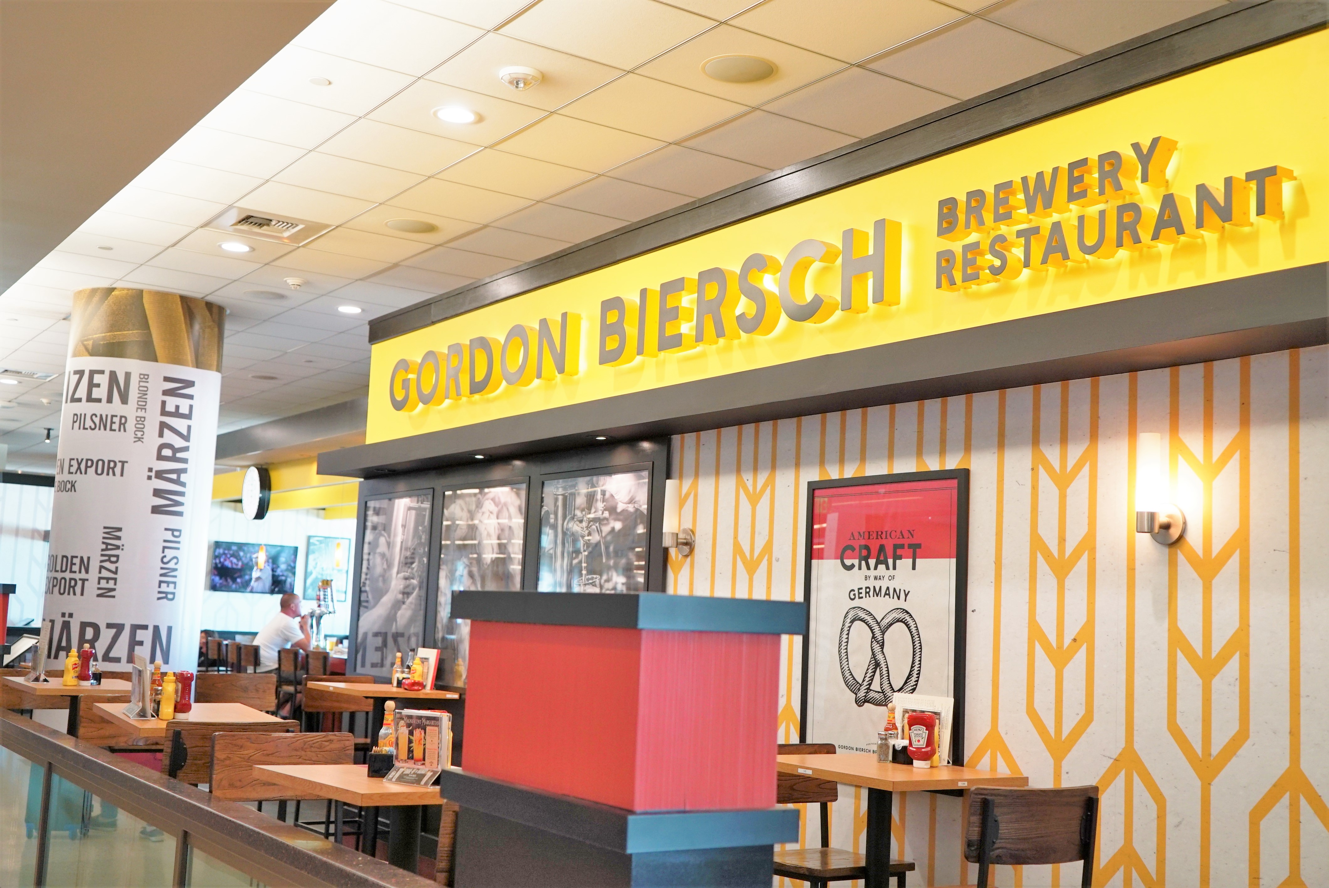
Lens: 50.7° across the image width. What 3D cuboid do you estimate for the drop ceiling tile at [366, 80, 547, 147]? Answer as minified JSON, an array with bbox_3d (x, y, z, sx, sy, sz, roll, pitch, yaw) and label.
[{"bbox_3d":[-0.898,-1.425,6.049,0.605,0.025,0.605,7,-8,-34],"label":"drop ceiling tile"}]

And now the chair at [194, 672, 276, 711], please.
[{"bbox_3d":[-2.334,1.836,7.737,0.460,1.093,0.500,7,-8,-34],"label":"chair"}]

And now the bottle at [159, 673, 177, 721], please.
[{"bbox_3d":[-1.922,0.976,5.447,0.060,0.176,0.055,5,-7,-19],"label":"bottle"}]

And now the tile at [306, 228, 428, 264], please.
[{"bbox_3d":[-1.765,-1.190,8.380,0.603,0.020,0.603,7,-8,-34],"label":"tile"}]

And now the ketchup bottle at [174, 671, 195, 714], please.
[{"bbox_3d":[-1.821,0.950,5.320,0.060,0.175,0.088,7,-8,-34],"label":"ketchup bottle"}]

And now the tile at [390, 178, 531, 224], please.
[{"bbox_3d":[-1.080,-1.274,7.375,0.603,0.020,0.603,7,-8,-34],"label":"tile"}]

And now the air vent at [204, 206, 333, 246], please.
[{"bbox_3d":[-2.268,-1.261,8.036,0.605,0.040,0.605,7,-8,-34],"label":"air vent"}]

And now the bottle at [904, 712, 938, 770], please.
[{"bbox_3d":[0.904,1.036,4.908,0.095,0.184,0.060,-1,-7,25],"label":"bottle"}]

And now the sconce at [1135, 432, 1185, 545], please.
[{"bbox_3d":[1.528,0.141,4.355,0.146,0.339,0.128,7,-8,-34],"label":"sconce"}]

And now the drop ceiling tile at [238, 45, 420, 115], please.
[{"bbox_3d":[-1.403,-1.482,5.694,0.603,0.020,0.603,7,-8,-34],"label":"drop ceiling tile"}]

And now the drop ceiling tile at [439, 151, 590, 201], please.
[{"bbox_3d":[-0.740,-1.321,6.891,0.605,0.025,0.605,7,-8,-34],"label":"drop ceiling tile"}]

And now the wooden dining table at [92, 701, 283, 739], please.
[{"bbox_3d":[-1.910,1.618,5.579,0.610,1.067,1.080,6,-8,-30],"label":"wooden dining table"}]

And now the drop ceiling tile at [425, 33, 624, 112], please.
[{"bbox_3d":[-0.557,-1.463,5.529,0.603,0.020,0.603,7,-8,-34],"label":"drop ceiling tile"}]

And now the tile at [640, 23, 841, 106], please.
[{"bbox_3d":[0.294,-1.442,5.357,0.605,0.020,0.605,7,-8,-34],"label":"tile"}]

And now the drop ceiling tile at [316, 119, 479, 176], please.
[{"bbox_3d":[-1.243,-1.382,6.550,0.605,0.025,0.605,7,-8,-34],"label":"drop ceiling tile"}]

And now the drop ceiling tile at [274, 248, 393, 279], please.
[{"bbox_3d":[-2.119,-1.148,8.896,0.605,0.025,0.605,7,-8,-34],"label":"drop ceiling tile"}]

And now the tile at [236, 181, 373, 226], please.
[{"bbox_3d":[-1.926,-1.294,7.540,0.603,0.020,0.603,7,-8,-34],"label":"tile"}]

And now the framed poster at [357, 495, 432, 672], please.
[{"bbox_3d":[-1.942,1.013,9.981,0.040,1.320,1.210,7,-8,-34],"label":"framed poster"}]

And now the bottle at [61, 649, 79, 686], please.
[{"bbox_3d":[-3.130,1.180,7.400,0.050,0.195,0.070,-1,-8,27],"label":"bottle"}]

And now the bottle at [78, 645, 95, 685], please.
[{"bbox_3d":[-3.068,1.182,7.450,0.052,0.198,0.070,9,-10,-44],"label":"bottle"}]

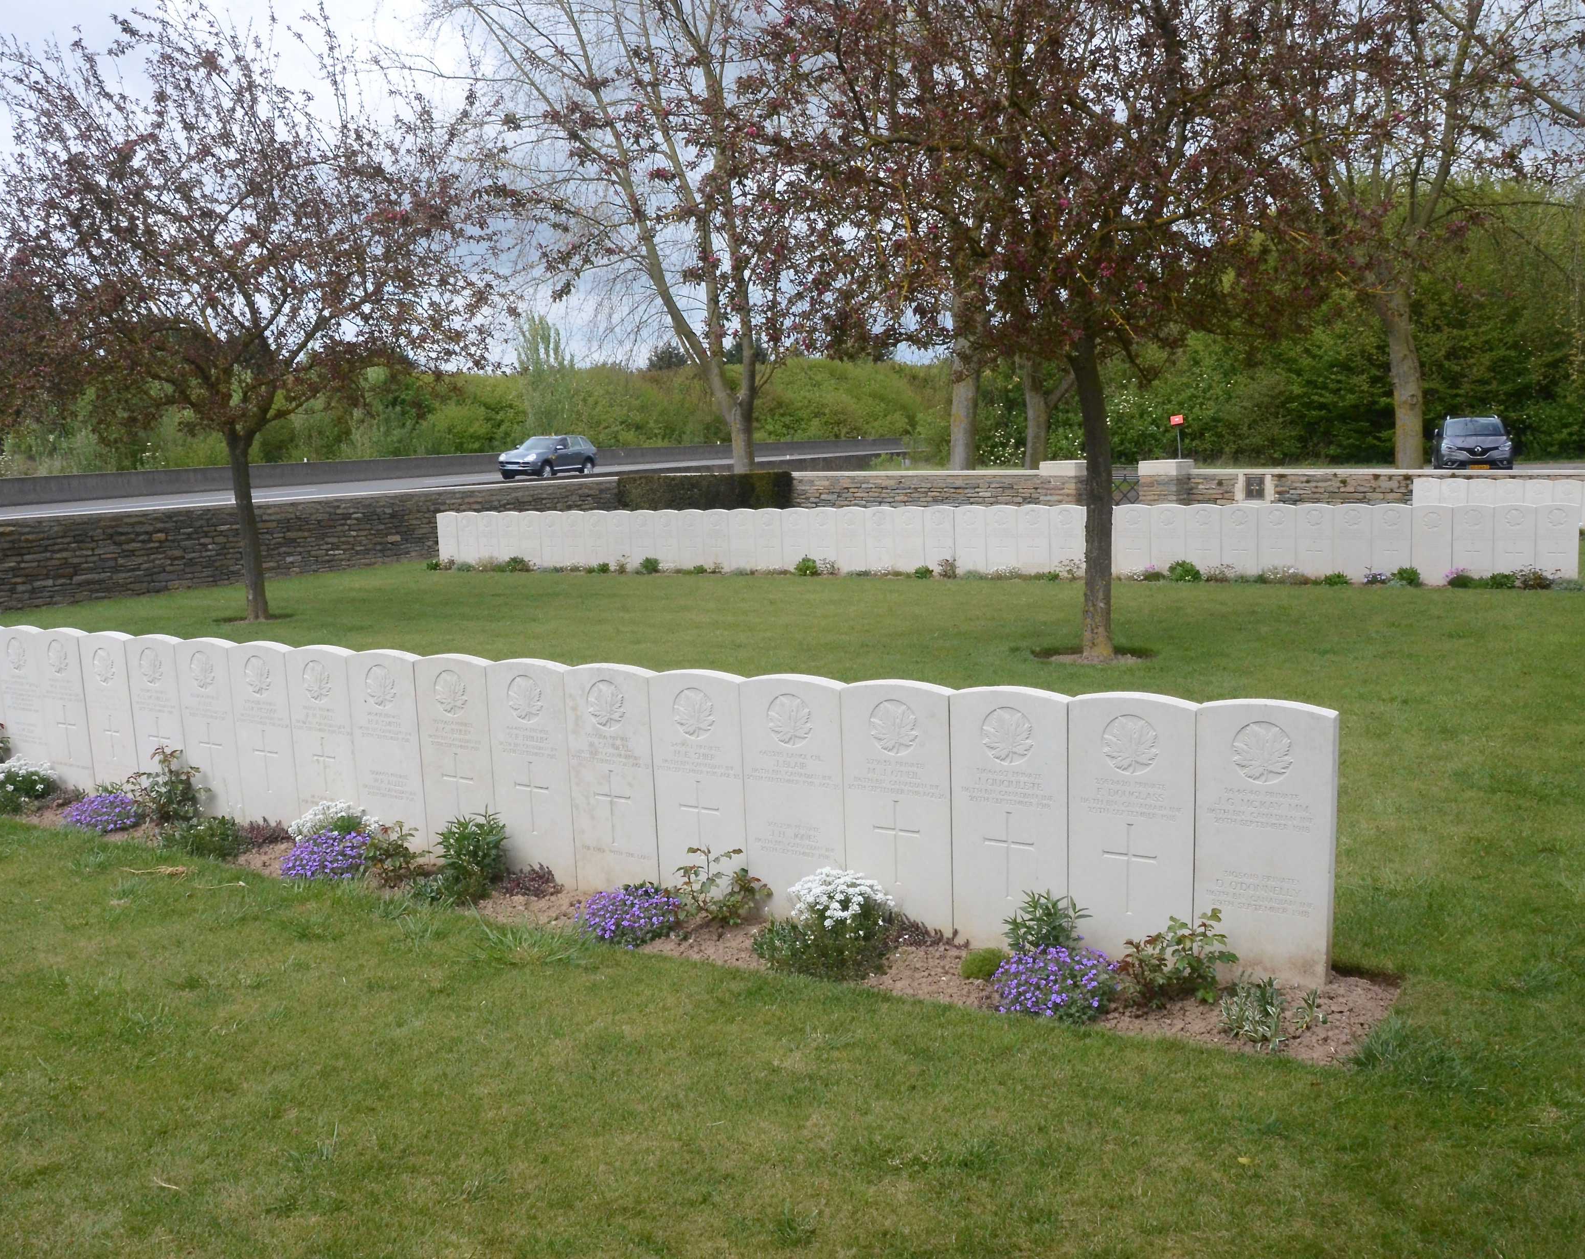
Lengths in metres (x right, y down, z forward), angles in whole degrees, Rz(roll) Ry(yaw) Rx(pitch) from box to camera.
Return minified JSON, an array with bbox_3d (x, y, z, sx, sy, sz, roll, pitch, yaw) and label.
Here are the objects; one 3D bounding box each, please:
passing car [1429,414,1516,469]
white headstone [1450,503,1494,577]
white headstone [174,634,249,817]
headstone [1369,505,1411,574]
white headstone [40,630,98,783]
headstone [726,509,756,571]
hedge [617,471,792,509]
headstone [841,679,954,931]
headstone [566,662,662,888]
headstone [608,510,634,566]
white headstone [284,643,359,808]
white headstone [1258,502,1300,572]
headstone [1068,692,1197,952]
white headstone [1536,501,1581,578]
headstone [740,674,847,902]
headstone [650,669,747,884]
[{"bbox_3d":[18.622,-5.028,38.990,1.880,1.660,4.600,1,8,21],"label":"passing car"},{"bbox_3d":[6.608,-0.816,13.801,0.381,0.800,0.078,2,9,30],"label":"white headstone"},{"bbox_3d":[-2.559,0.432,6.313,0.380,0.800,0.076,3,10,31],"label":"white headstone"},{"bbox_3d":[5.961,-0.854,14.120,0.381,0.813,0.076,2,9,30],"label":"headstone"},{"bbox_3d":[-3.522,0.402,6.959,0.381,0.810,0.078,3,10,31],"label":"white headstone"},{"bbox_3d":[-0.587,-1.112,17.804,0.380,0.800,0.076,3,10,30],"label":"headstone"},{"bbox_3d":[-1.635,-2.380,26.881,2.950,1.120,1.500,2,9,30],"label":"hedge"},{"bbox_3d":[0.355,0.552,4.587,0.381,0.813,0.076,3,9,31],"label":"headstone"},{"bbox_3d":[-0.633,0.540,5.177,0.381,0.855,0.078,3,10,31],"label":"headstone"},{"bbox_3d":[-2.250,-1.186,18.934,0.381,0.825,0.078,3,10,30],"label":"headstone"},{"bbox_3d":[-1.931,0.476,5.951,0.381,0.825,0.078,3,10,31],"label":"white headstone"},{"bbox_3d":[5.004,-0.895,14.672,0.381,0.813,0.076,2,9,30],"label":"white headstone"},{"bbox_3d":[1.008,0.586,4.196,0.381,0.815,0.078,3,10,31],"label":"headstone"},{"bbox_3d":[7.233,-0.787,13.453,0.381,0.800,0.078,2,9,30],"label":"white headstone"},{"bbox_3d":[0.025,0.551,4.745,0.380,0.810,0.076,3,10,31],"label":"headstone"},{"bbox_3d":[-0.307,0.554,4.940,0.381,0.830,0.078,2,9,30],"label":"headstone"}]

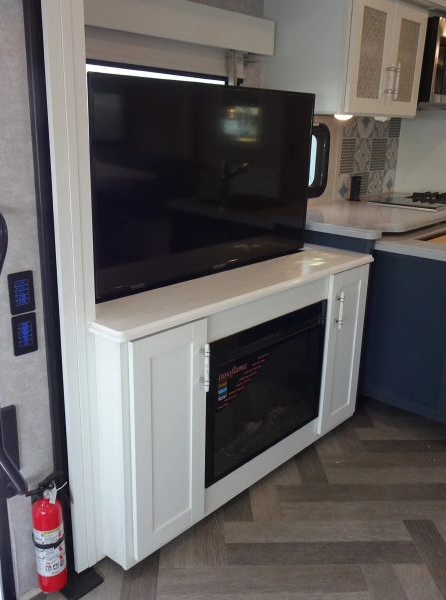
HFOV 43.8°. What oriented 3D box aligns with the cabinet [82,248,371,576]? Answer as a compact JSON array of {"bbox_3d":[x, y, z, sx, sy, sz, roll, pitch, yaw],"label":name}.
[{"bbox_3d":[-0.038,0.244,2.221,0.650,0.768,1.361,16,23,40],"label":"cabinet"}]

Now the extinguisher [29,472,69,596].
[{"bbox_3d":[-0.487,0.649,1.550,0.086,0.335,0.114,16,23,40],"label":"extinguisher"}]

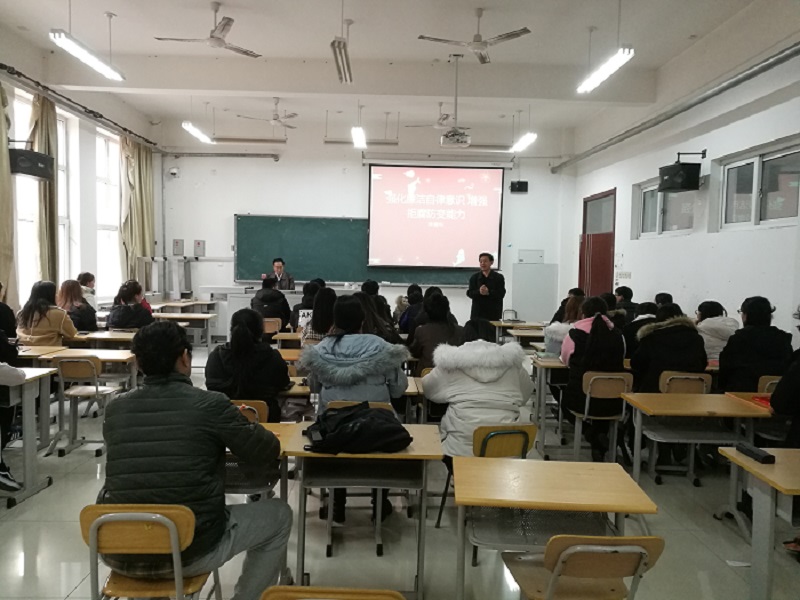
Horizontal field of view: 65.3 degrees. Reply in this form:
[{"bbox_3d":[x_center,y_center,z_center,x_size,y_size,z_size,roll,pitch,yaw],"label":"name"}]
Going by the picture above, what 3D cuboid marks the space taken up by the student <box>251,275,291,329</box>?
[{"bbox_3d":[-1.674,0.354,8.051,0.520,1.270,0.720,1,4,-2],"label":"student"}]

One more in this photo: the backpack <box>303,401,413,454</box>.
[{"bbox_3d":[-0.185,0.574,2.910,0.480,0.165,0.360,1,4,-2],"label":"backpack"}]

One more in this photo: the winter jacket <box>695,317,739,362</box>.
[{"bbox_3d":[2.715,0.460,5.437,0.500,0.640,0.420,0,4,-13],"label":"winter jacket"}]

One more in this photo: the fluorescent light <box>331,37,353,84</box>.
[{"bbox_3d":[-0.521,-2.176,5.726,0.140,0.075,1.230,1,4,-2],"label":"fluorescent light"}]

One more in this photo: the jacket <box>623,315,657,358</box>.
[{"bbox_3d":[2.437,0.433,6.062,0.500,0.620,0.400,1,4,-7],"label":"jacket"}]

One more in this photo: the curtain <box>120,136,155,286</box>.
[{"bbox_3d":[-4.154,-1.283,9.974,0.180,2.560,1.200,1,4,-2],"label":"curtain"}]

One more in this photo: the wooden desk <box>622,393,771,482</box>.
[{"bbox_3d":[1.677,0.980,3.636,0.650,0.765,0.453,1,4,-1],"label":"wooden desk"}]

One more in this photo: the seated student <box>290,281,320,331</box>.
[{"bbox_3d":[-0.994,0.447,6.972,0.500,1.260,0.720,1,4,-2],"label":"seated student"}]

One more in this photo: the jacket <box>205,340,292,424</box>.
[{"bbox_3d":[-0.881,0.541,3.623,0.520,0.620,0.460,1,4,-2],"label":"jacket"}]

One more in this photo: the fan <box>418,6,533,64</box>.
[{"bbox_3d":[0.702,-2.564,5.995,1.100,0.398,1.040,1,4,-2],"label":"fan"}]

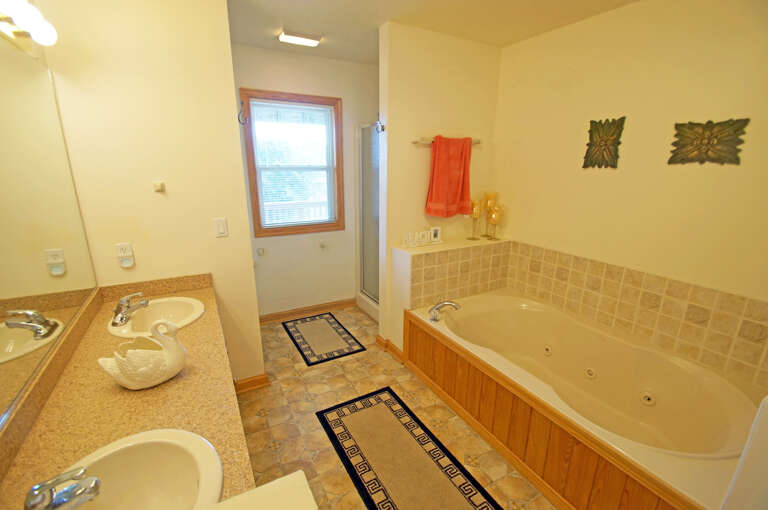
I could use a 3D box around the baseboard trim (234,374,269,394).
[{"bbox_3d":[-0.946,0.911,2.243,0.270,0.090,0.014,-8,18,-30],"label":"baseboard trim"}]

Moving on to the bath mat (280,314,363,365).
[{"bbox_3d":[-0.583,0.748,2.988,0.500,0.012,0.834,-8,18,-30],"label":"bath mat"}]

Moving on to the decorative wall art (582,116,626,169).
[{"bbox_3d":[1.476,-0.745,2.150,0.025,0.315,0.227,-8,18,-30],"label":"decorative wall art"}]

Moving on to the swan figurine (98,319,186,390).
[{"bbox_3d":[-0.854,0.343,1.133,0.255,0.200,0.140,-8,18,-30],"label":"swan figurine"}]

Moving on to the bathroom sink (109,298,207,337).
[{"bbox_3d":[-1.124,0.373,1.622,0.400,0.160,0.470,-8,18,-30],"label":"bathroom sink"}]

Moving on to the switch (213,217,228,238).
[{"bbox_3d":[-0.977,-0.163,1.917,0.072,0.118,0.009,-8,18,-30],"label":"switch"}]

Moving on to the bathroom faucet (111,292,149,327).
[{"bbox_3d":[-1.229,0.251,1.552,0.140,0.118,0.155,-8,18,-30],"label":"bathroom faucet"}]

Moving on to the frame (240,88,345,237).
[{"bbox_3d":[-0.793,-0.813,2.970,0.884,1.236,0.080,-8,18,-30],"label":"frame"}]

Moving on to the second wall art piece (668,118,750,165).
[{"bbox_3d":[1.741,-0.604,1.727,0.025,0.227,0.305,-8,18,-30],"label":"second wall art piece"}]

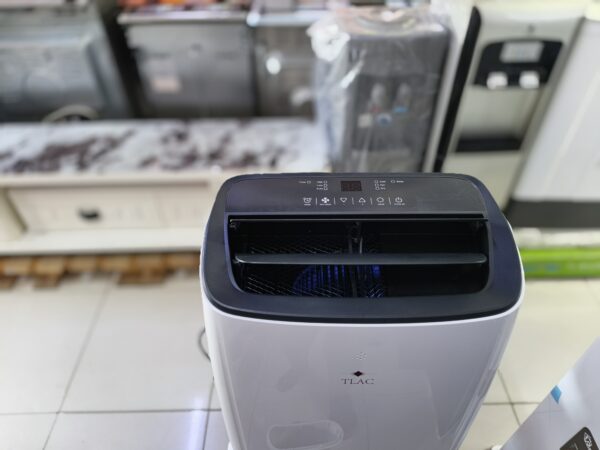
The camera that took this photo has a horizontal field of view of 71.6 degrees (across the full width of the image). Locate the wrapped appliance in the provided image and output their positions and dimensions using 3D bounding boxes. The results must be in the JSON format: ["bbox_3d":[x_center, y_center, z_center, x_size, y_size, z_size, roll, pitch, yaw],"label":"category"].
[{"bbox_3d":[0.308,-0.369,1.762,0.355,1.000,0.340,-2,44,0],"label":"wrapped appliance"}]

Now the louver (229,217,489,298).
[{"bbox_3d":[0.079,0.050,0.594,0.355,0.050,0.118,0,62,2],"label":"louver"}]

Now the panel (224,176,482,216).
[{"bbox_3d":[0.083,-0.044,0.632,0.380,0.025,0.068,0,62,2],"label":"panel"}]

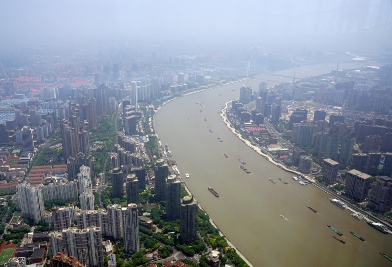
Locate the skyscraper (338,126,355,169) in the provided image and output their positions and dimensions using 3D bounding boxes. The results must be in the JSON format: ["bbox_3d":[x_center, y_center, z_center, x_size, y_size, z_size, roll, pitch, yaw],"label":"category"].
[{"bbox_3d":[558.030,52.170,1236.030,34.000,157.000,30.000,3,19,4],"label":"skyscraper"}]

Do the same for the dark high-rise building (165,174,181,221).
[{"bbox_3d":[-62.160,181.640,922.160,36.000,135.000,32.000,-4,20,-13],"label":"dark high-rise building"}]

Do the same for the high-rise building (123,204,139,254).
[{"bbox_3d":[-144.630,215.510,748.410,32.000,117.000,22.000,2,19,0],"label":"high-rise building"}]

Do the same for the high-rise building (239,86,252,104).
[{"bbox_3d":[327.660,-248.500,2201.060,70.000,105.000,38.000,6,20,14],"label":"high-rise building"}]

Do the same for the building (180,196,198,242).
[{"bbox_3d":[-16.620,206.250,817.370,31.260,115.480,31.260,-8,19,-25],"label":"building"}]

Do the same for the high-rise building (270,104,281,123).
[{"bbox_3d":[448.050,-113.710,1871.300,37.290,92.680,33.560,0,17,0],"label":"high-rise building"}]

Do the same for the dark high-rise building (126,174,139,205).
[{"bbox_3d":[-184.180,173.650,988.820,30.000,103.000,29.000,-4,20,-13],"label":"dark high-rise building"}]

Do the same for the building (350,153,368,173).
[{"bbox_3d":[588.390,108.670,1199.380,46.000,75.000,22.000,1,19,-2],"label":"building"}]

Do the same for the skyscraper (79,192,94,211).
[{"bbox_3d":[-296.020,190.870,907.050,33.000,54.000,24.000,-1,19,-8],"label":"skyscraper"}]

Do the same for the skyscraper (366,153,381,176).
[{"bbox_3d":[627.350,110.070,1172.720,33.890,85.470,16.950,1,17,2],"label":"skyscraper"}]

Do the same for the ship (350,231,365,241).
[{"bbox_3d":[406.630,257.450,838.690,8.500,5.000,42.000,-9,20,-26],"label":"ship"}]

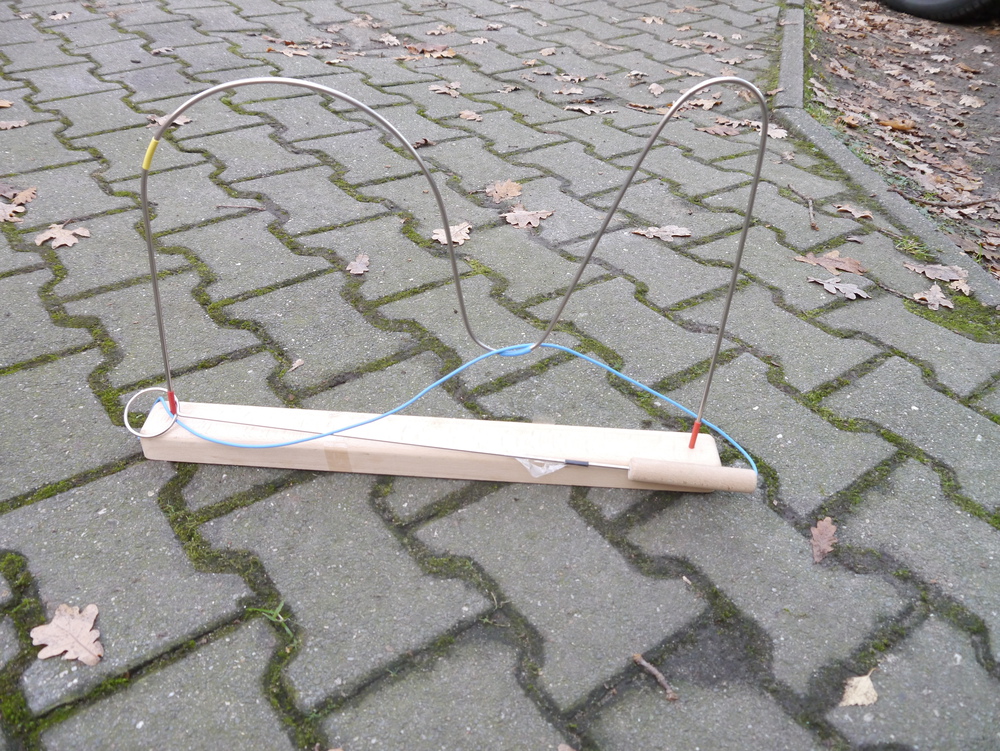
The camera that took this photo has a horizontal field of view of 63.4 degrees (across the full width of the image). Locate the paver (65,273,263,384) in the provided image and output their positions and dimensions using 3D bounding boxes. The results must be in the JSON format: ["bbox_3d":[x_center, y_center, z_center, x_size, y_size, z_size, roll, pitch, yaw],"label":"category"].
[{"bbox_3d":[-0.370,-0.029,0.899,0.154,0.070,0.193,-22,44,-31],"label":"paver"}]

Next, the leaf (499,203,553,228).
[{"bbox_3d":[0.039,-0.224,1.129,0.078,0.018,0.062,-6,38,-14],"label":"leaf"}]

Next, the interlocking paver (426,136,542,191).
[{"bbox_3d":[-0.045,-0.318,1.327,0.158,0.070,0.195,-22,44,-32],"label":"interlocking paver"}]

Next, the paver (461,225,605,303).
[{"bbox_3d":[0.024,-0.125,1.067,0.154,0.070,0.193,-22,44,-31],"label":"paver"}]

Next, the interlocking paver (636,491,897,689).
[{"bbox_3d":[0.211,0.179,0.674,0.154,0.070,0.193,-22,44,-31],"label":"interlocking paver"}]

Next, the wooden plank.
[{"bbox_3d":[-0.057,0.064,0.726,0.506,0.025,0.051,3,36,-2],"label":"wooden plank"}]

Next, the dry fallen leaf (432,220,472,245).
[{"bbox_3d":[-0.060,-0.190,1.075,0.052,0.015,0.068,22,40,23],"label":"dry fallen leaf"}]

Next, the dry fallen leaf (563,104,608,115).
[{"bbox_3d":[0.160,-0.501,1.525,0.071,0.017,0.042,16,38,16],"label":"dry fallen leaf"}]

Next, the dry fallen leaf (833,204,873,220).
[{"bbox_3d":[0.534,-0.248,1.220,0.064,0.014,0.036,25,41,26],"label":"dry fallen leaf"}]

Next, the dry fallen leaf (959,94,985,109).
[{"bbox_3d":[0.996,-0.577,1.703,0.064,0.016,0.072,15,38,14],"label":"dry fallen leaf"}]

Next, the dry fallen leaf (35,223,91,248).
[{"bbox_3d":[-0.541,-0.174,1.010,0.058,0.015,0.067,3,36,-2],"label":"dry fallen leaf"}]

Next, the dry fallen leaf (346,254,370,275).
[{"bbox_3d":[-0.176,-0.139,1.004,0.028,0.010,0.049,-2,37,-8],"label":"dry fallen leaf"}]

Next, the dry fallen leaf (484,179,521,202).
[{"bbox_3d":[0.005,-0.276,1.212,0.057,0.013,0.080,10,36,7],"label":"dry fallen leaf"}]

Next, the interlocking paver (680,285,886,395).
[{"bbox_3d":[0.318,-0.022,0.957,0.154,0.070,0.193,-22,44,-31],"label":"interlocking paver"}]

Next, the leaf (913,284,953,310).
[{"bbox_3d":[0.548,-0.099,1.026,0.052,0.016,0.074,15,37,14],"label":"leaf"}]

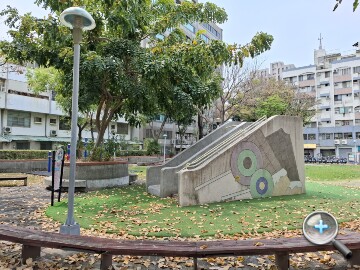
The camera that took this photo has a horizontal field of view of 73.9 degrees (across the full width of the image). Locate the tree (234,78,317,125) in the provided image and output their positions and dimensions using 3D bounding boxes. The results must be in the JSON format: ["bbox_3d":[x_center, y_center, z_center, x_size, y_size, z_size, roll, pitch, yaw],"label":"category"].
[{"bbox_3d":[9.582,-1.171,24.147,8.200,8.800,7.800,0,-4,0],"label":"tree"}]

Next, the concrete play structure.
[{"bbox_3d":[1.844,0.738,9.020,5.530,2.810,2.450,2,-5,-29],"label":"concrete play structure"}]

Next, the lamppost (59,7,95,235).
[{"bbox_3d":[-1.916,-0.307,4.356,0.620,4.220,0.620,0,-4,0],"label":"lamppost"}]

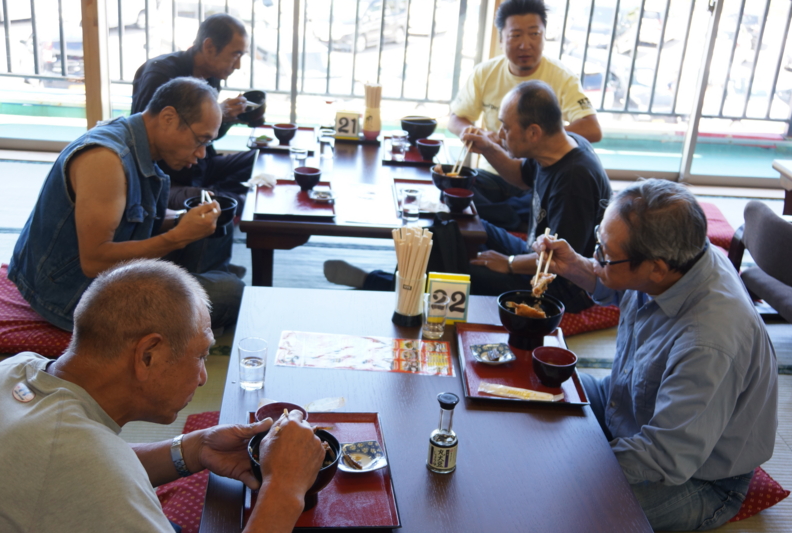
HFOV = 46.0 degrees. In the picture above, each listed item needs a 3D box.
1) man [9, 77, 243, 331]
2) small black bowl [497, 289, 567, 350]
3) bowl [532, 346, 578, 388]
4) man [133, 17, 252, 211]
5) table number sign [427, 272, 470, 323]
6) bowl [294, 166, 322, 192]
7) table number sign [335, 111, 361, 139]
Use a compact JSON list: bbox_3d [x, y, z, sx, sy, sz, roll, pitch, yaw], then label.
[{"bbox_3d":[-0.850,-0.227,2.987,0.751,0.792,0.609,2,22,-5],"label":"man"},{"bbox_3d":[0.308,0.133,2.167,0.152,0.097,0.152,4,22,-1],"label":"small black bowl"},{"bbox_3d":[0.357,0.231,2.107,0.102,0.068,0.102,4,22,-2],"label":"bowl"},{"bbox_3d":[-0.735,-0.599,3.681,0.620,0.800,0.600,4,22,0],"label":"man"},{"bbox_3d":[0.133,0.083,2.380,0.103,0.119,0.049,4,22,-3],"label":"table number sign"},{"bbox_3d":[-0.313,-0.307,3.304,0.097,0.068,0.097,2,22,-5],"label":"bowl"},{"bbox_3d":[-0.195,-0.574,3.786,0.100,0.122,0.050,3,22,-3],"label":"table number sign"}]

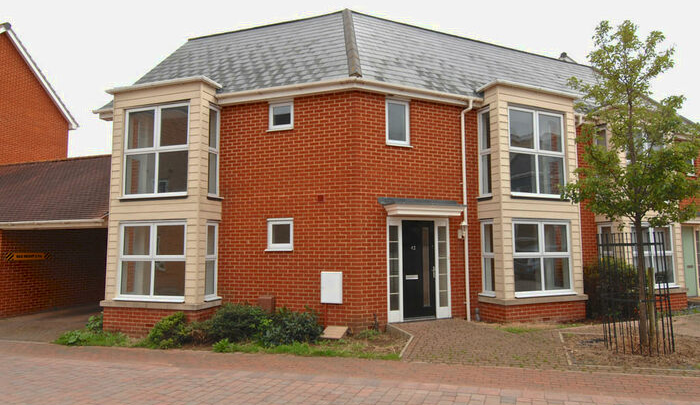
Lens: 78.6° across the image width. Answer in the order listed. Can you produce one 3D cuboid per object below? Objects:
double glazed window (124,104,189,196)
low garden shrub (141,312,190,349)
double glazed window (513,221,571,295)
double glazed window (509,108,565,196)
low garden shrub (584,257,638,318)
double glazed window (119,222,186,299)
[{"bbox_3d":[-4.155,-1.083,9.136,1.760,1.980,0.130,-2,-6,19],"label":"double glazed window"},{"bbox_3d":[-3.476,2.434,8.094,0.880,0.650,0.620,-2,-5,18],"label":"low garden shrub"},{"bbox_3d":[4.171,1.217,9.262,1.760,1.590,0.130,2,-6,-24],"label":"double glazed window"},{"bbox_3d":[4.174,-1.134,9.505,1.720,2.010,0.140,2,-6,-25],"label":"double glazed window"},{"bbox_3d":[6.130,1.991,10.124,1.450,1.420,1.100,2,-6,-24],"label":"low garden shrub"},{"bbox_3d":[-4.088,1.183,8.810,1.690,1.540,0.130,-2,-5,18],"label":"double glazed window"}]

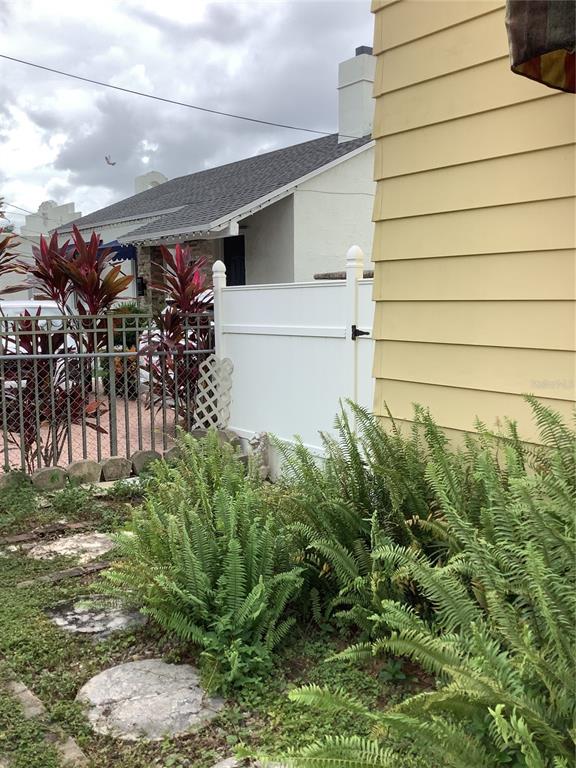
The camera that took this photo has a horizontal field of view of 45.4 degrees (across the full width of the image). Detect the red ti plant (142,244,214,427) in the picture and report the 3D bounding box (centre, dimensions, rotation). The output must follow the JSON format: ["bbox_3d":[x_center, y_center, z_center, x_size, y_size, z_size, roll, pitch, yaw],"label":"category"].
[{"bbox_3d":[-1.063,-0.371,6.803,0.760,1.950,0.760,0,7,0],"label":"red ti plant"}]

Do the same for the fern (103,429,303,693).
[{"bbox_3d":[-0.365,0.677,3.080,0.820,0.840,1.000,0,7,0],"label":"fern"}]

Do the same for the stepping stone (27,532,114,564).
[{"bbox_3d":[-1.274,0.996,4.123,0.550,0.050,0.540,0,7,0],"label":"stepping stone"}]

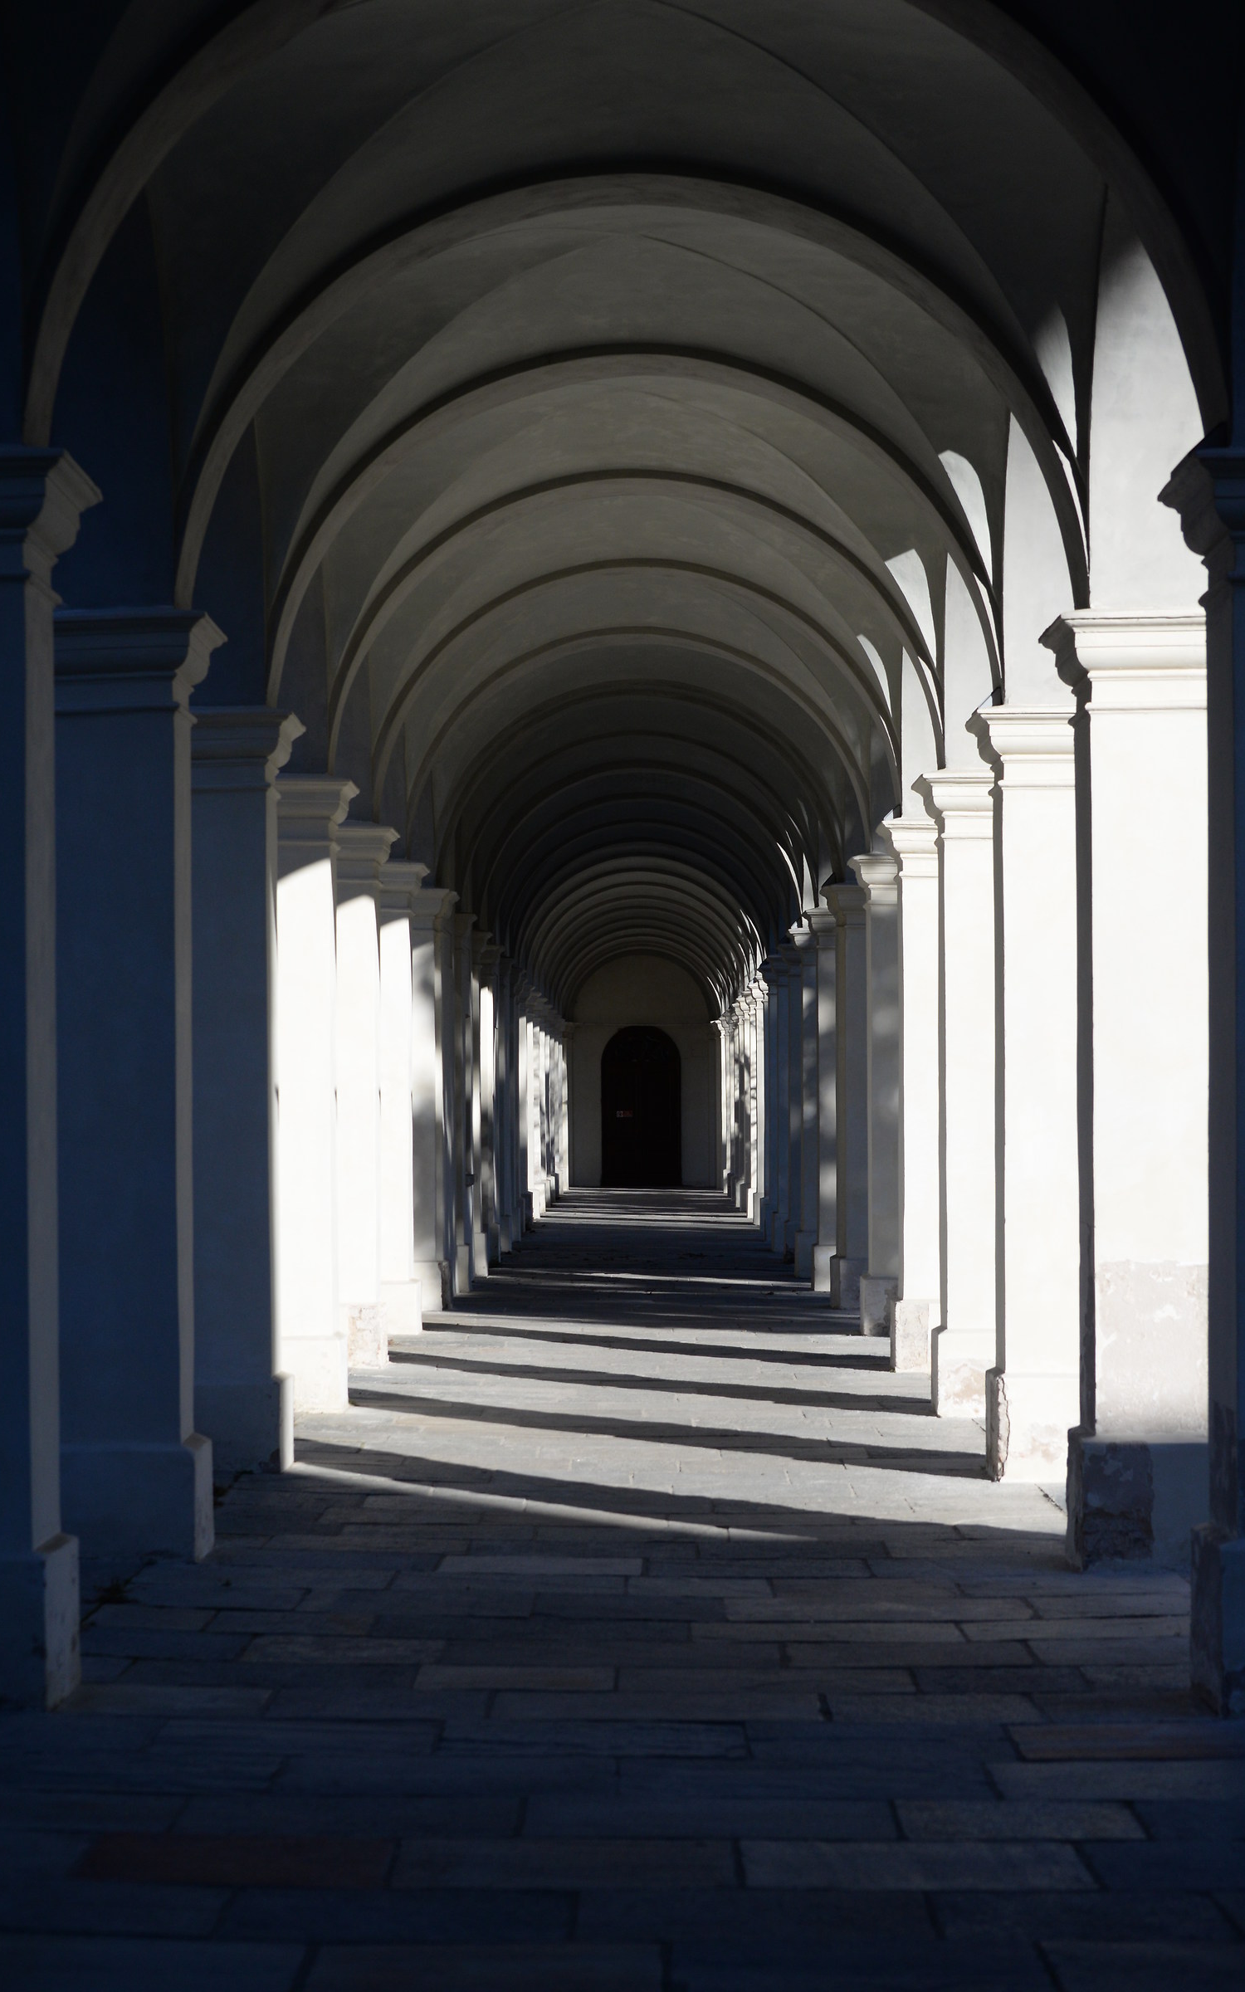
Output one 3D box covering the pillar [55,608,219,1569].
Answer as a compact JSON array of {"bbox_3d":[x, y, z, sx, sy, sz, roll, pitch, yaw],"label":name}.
[{"bbox_3d":[-1.683,0.317,13.068,0.630,3.168,0.630,0,-2,0],"label":"pillar"}]

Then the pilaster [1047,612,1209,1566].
[{"bbox_3d":[1.867,0.321,13.517,0.700,3.250,0.700,0,-2,0],"label":"pilaster"}]

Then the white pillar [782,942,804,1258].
[{"bbox_3d":[2.011,1.093,39.341,0.700,3.250,0.700,0,-2,0],"label":"white pillar"}]

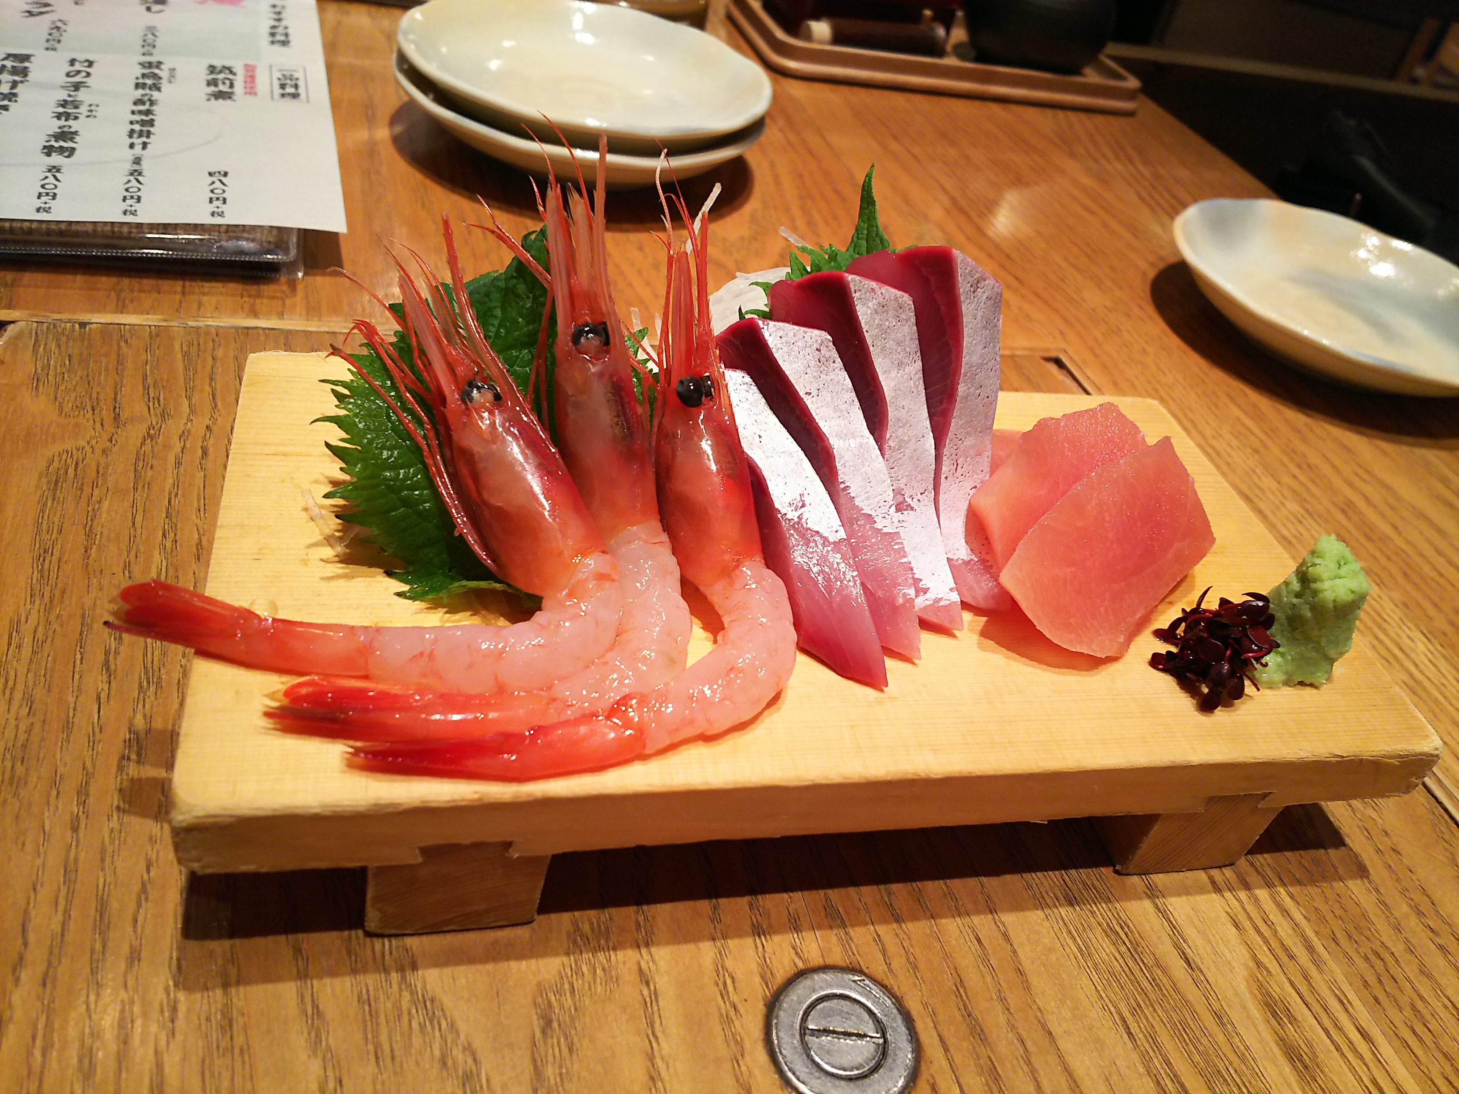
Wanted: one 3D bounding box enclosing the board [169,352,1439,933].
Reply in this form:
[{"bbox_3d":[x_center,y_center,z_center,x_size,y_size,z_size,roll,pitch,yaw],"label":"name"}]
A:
[{"bbox_3d":[0.017,0.014,0.253,0.245,0.040,0.125,1,43,-16],"label":"board"}]

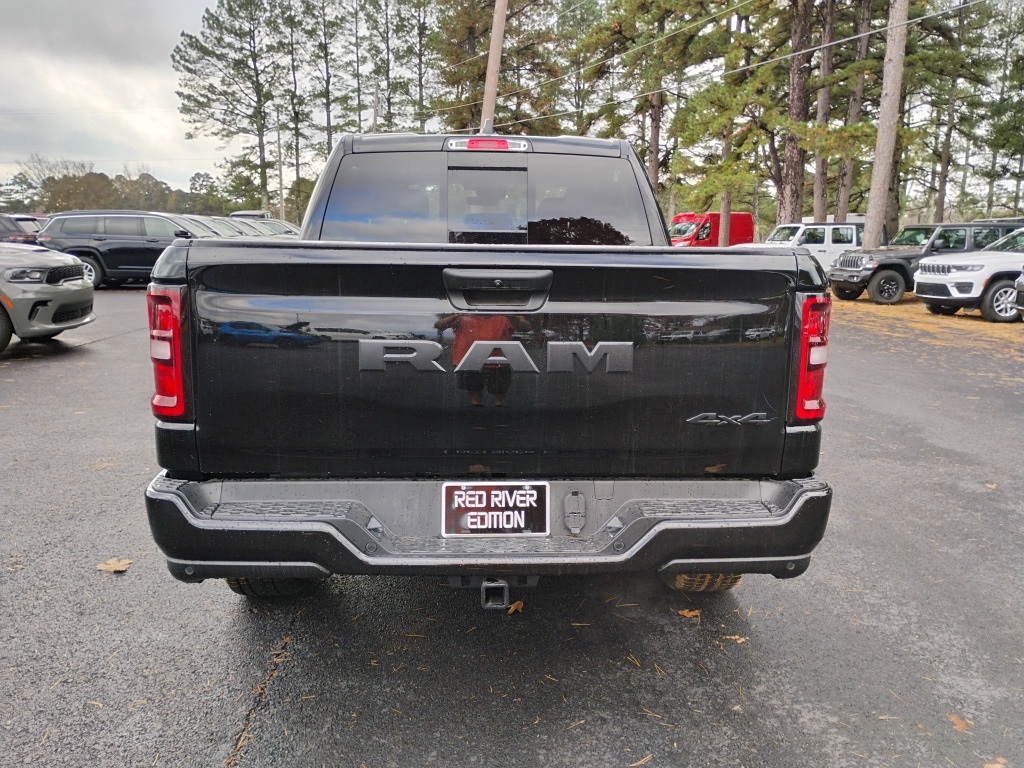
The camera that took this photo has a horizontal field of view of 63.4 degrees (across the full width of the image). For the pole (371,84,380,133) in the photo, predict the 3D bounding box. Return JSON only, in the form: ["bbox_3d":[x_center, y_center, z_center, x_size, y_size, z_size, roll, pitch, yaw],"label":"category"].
[{"bbox_3d":[-8.608,-13.556,51.688,0.290,10.400,0.290,4,10,-1],"label":"pole"}]

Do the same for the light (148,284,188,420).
[{"bbox_3d":[-0.940,-0.091,2.317,0.145,0.380,0.175,0,11,-3],"label":"light"}]

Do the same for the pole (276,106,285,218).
[{"bbox_3d":[-16.459,-14.710,59.100,0.280,9.680,0.280,1,11,0],"label":"pole"}]

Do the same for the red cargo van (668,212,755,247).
[{"bbox_3d":[9.355,-7.177,41.000,5.700,2.550,2.050,-8,14,-39],"label":"red cargo van"}]

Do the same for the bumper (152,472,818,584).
[{"bbox_3d":[-0.049,0.402,2.440,1.970,0.255,0.360,0,11,-3],"label":"bumper"}]

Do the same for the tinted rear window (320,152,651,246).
[{"bbox_3d":[-0.123,-0.889,4.074,1.640,0.490,0.110,0,-3,-3],"label":"tinted rear window"}]

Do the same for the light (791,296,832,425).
[{"bbox_3d":[0.854,-0.078,2.407,0.145,0.380,0.175,0,11,-3],"label":"light"}]

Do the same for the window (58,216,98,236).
[{"bbox_3d":[-10.194,-3.731,19.500,0.880,0.400,0.080,1,-2,0],"label":"window"}]

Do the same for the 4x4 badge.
[{"bbox_3d":[0.618,0.101,2.346,0.250,0.042,0.010,0,11,-3],"label":"4x4 badge"}]

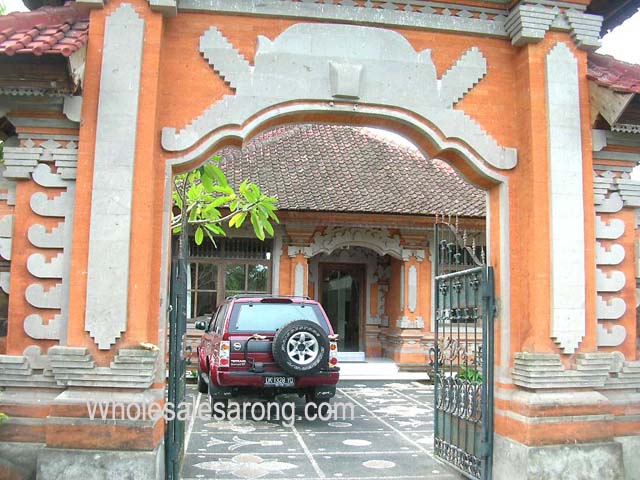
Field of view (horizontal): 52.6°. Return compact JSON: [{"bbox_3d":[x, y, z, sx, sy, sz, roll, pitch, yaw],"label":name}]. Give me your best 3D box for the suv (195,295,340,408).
[{"bbox_3d":[-0.990,1.760,10.450,1.760,1.740,4.500,3,-6,-14],"label":"suv"}]

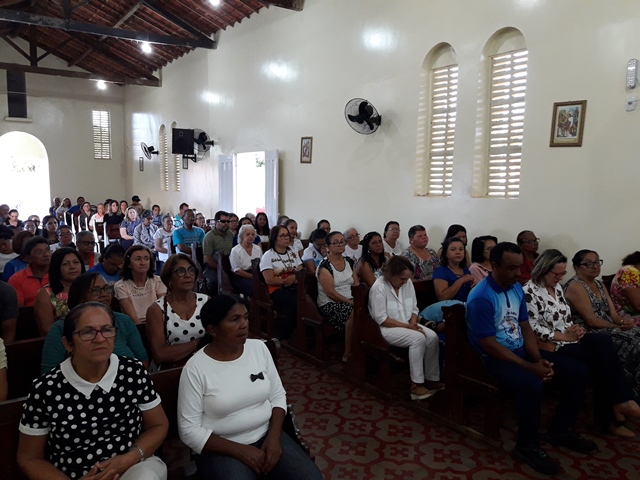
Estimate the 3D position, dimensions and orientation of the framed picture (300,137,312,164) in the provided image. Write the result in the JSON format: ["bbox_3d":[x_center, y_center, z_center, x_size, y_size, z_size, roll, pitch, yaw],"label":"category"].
[{"bbox_3d":[-0.217,-1.474,8.517,0.030,0.435,0.340,-4,7,-36],"label":"framed picture"}]

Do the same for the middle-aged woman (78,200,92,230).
[{"bbox_3d":[-5.669,-0.364,12.829,0.470,1.180,0.700,-4,8,-35],"label":"middle-aged woman"}]

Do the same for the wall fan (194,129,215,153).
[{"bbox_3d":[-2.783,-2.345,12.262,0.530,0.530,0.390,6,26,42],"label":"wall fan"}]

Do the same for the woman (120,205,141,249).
[{"bbox_3d":[-3.402,-0.005,9.537,0.450,1.190,0.600,-4,7,-36],"label":"woman"}]

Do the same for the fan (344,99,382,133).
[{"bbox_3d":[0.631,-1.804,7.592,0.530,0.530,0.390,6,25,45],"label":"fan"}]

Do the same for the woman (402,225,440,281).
[{"bbox_3d":[1.210,0.438,5.597,0.500,1.200,0.720,-4,8,-34],"label":"woman"}]

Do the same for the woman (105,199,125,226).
[{"bbox_3d":[-4.373,-0.208,11.156,0.450,1.250,0.600,-4,7,-36],"label":"woman"}]

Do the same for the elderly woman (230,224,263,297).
[{"bbox_3d":[-0.832,0.382,6.185,0.450,1.140,0.600,-4,7,-36],"label":"elderly woman"}]

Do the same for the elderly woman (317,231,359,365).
[{"bbox_3d":[0.214,0.521,4.764,0.460,1.170,0.580,-3,7,-30],"label":"elderly woman"}]

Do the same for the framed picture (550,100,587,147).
[{"bbox_3d":[2.571,-1.197,5.356,0.030,0.455,0.340,-5,11,-36],"label":"framed picture"}]

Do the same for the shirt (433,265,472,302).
[{"bbox_3d":[1.209,0.445,4.726,0.430,0.480,0.270,-3,7,-29],"label":"shirt"}]

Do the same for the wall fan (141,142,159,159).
[{"bbox_3d":[-4.687,-2.421,14.176,0.430,0.480,0.510,-16,14,-34],"label":"wall fan"}]

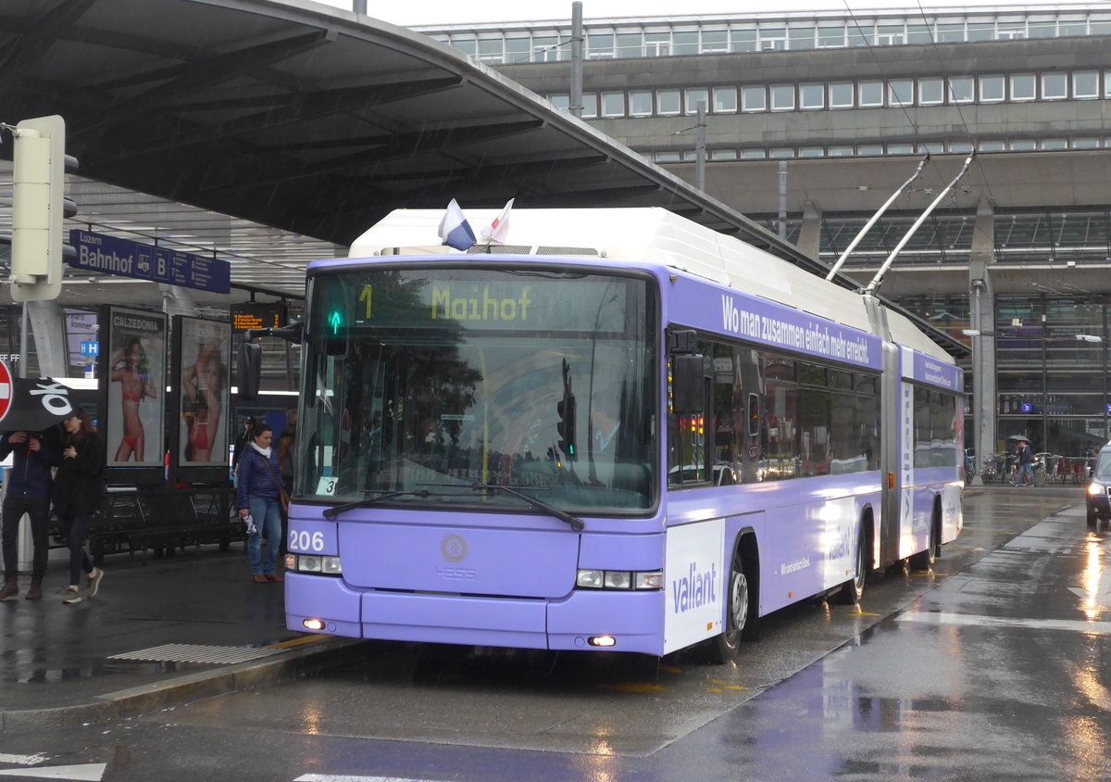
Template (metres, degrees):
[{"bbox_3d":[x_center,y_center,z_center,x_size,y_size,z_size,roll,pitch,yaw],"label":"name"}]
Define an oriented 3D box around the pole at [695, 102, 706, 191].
[{"bbox_3d":[3.256,-1.866,45.000,0.240,9.300,0.240,1,-1,18],"label":"pole"}]

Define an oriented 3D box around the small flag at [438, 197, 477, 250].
[{"bbox_3d":[-0.656,-1.106,13.245,0.260,0.340,0.170,1,-1,18],"label":"small flag"}]

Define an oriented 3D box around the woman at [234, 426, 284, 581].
[{"bbox_3d":[-2.999,1.148,20.300,0.480,1.630,0.350,2,-1,-34],"label":"woman"}]

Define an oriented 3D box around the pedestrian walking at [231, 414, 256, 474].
[{"bbox_3d":[-4.312,1.205,28.000,0.500,1.740,0.380,1,-1,6],"label":"pedestrian walking"}]

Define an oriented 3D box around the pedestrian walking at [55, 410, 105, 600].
[{"bbox_3d":[-4.205,1.019,17.600,0.460,1.690,0.460,2,-1,-41],"label":"pedestrian walking"}]

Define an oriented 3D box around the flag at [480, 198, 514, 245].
[{"bbox_3d":[-0.391,-1.125,13.245,0.230,0.310,0.160,1,-1,18],"label":"flag"}]

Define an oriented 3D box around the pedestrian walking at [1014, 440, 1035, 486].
[{"bbox_3d":[17.169,2.598,73.000,0.850,1.800,0.650,1,-1,12],"label":"pedestrian walking"}]

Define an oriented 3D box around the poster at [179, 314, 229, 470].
[{"bbox_3d":[-4.225,0.023,23.966,0.100,1.740,1.200,1,-1,20],"label":"poster"}]

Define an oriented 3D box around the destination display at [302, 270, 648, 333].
[{"bbox_3d":[-0.517,-0.584,13.004,2.320,0.400,0.200,1,-1,18],"label":"destination display"}]

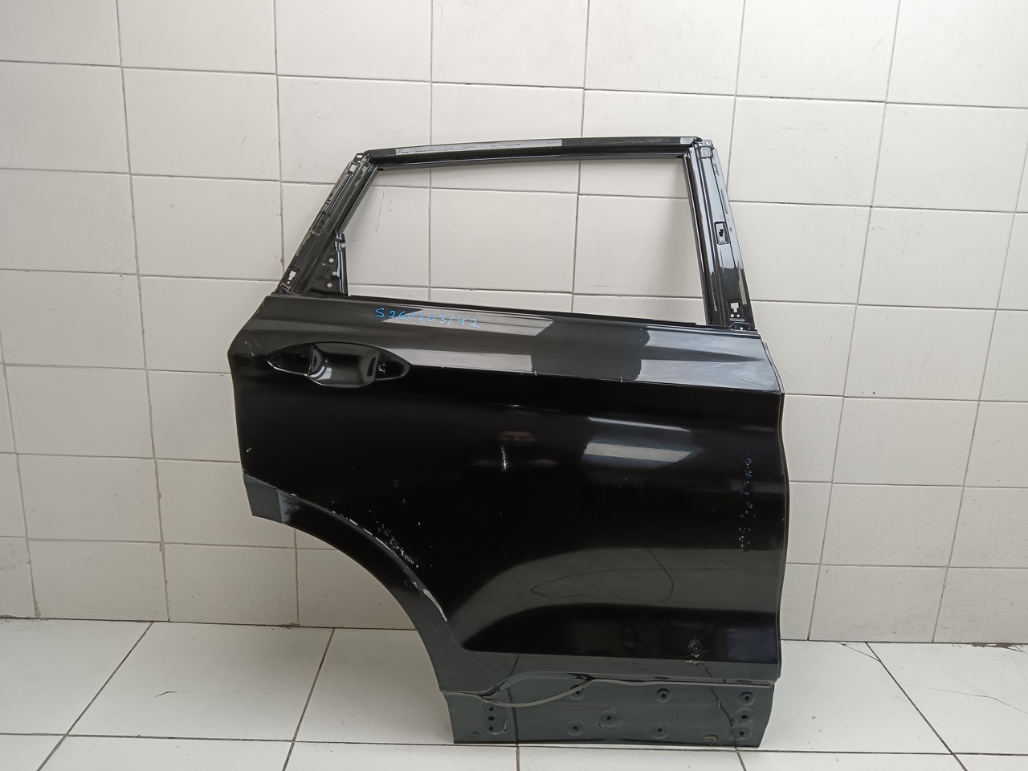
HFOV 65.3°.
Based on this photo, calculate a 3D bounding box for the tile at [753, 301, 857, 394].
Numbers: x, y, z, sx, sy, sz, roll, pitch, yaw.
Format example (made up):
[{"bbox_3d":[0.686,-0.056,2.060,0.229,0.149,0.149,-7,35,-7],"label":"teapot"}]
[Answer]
[{"bbox_3d":[0.577,-0.081,1.736,0.300,0.200,0.009,2,15,-1],"label":"tile"}]

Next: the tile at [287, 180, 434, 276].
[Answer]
[{"bbox_3d":[-0.325,-0.311,1.662,0.300,0.200,0.009,2,15,-1],"label":"tile"}]

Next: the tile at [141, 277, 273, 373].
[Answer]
[{"bbox_3d":[-0.634,-0.127,1.706,0.300,0.200,0.009,2,15,-1],"label":"tile"}]

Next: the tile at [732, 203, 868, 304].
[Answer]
[{"bbox_3d":[0.581,-0.276,1.677,0.300,0.200,0.009,2,15,-1],"label":"tile"}]

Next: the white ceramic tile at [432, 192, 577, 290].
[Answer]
[{"bbox_3d":[-0.022,-0.299,1.666,0.300,0.200,0.009,2,15,-1],"label":"white ceramic tile"}]

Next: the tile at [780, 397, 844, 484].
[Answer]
[{"bbox_3d":[0.569,0.116,1.782,0.300,0.200,0.009,2,15,-1],"label":"tile"}]

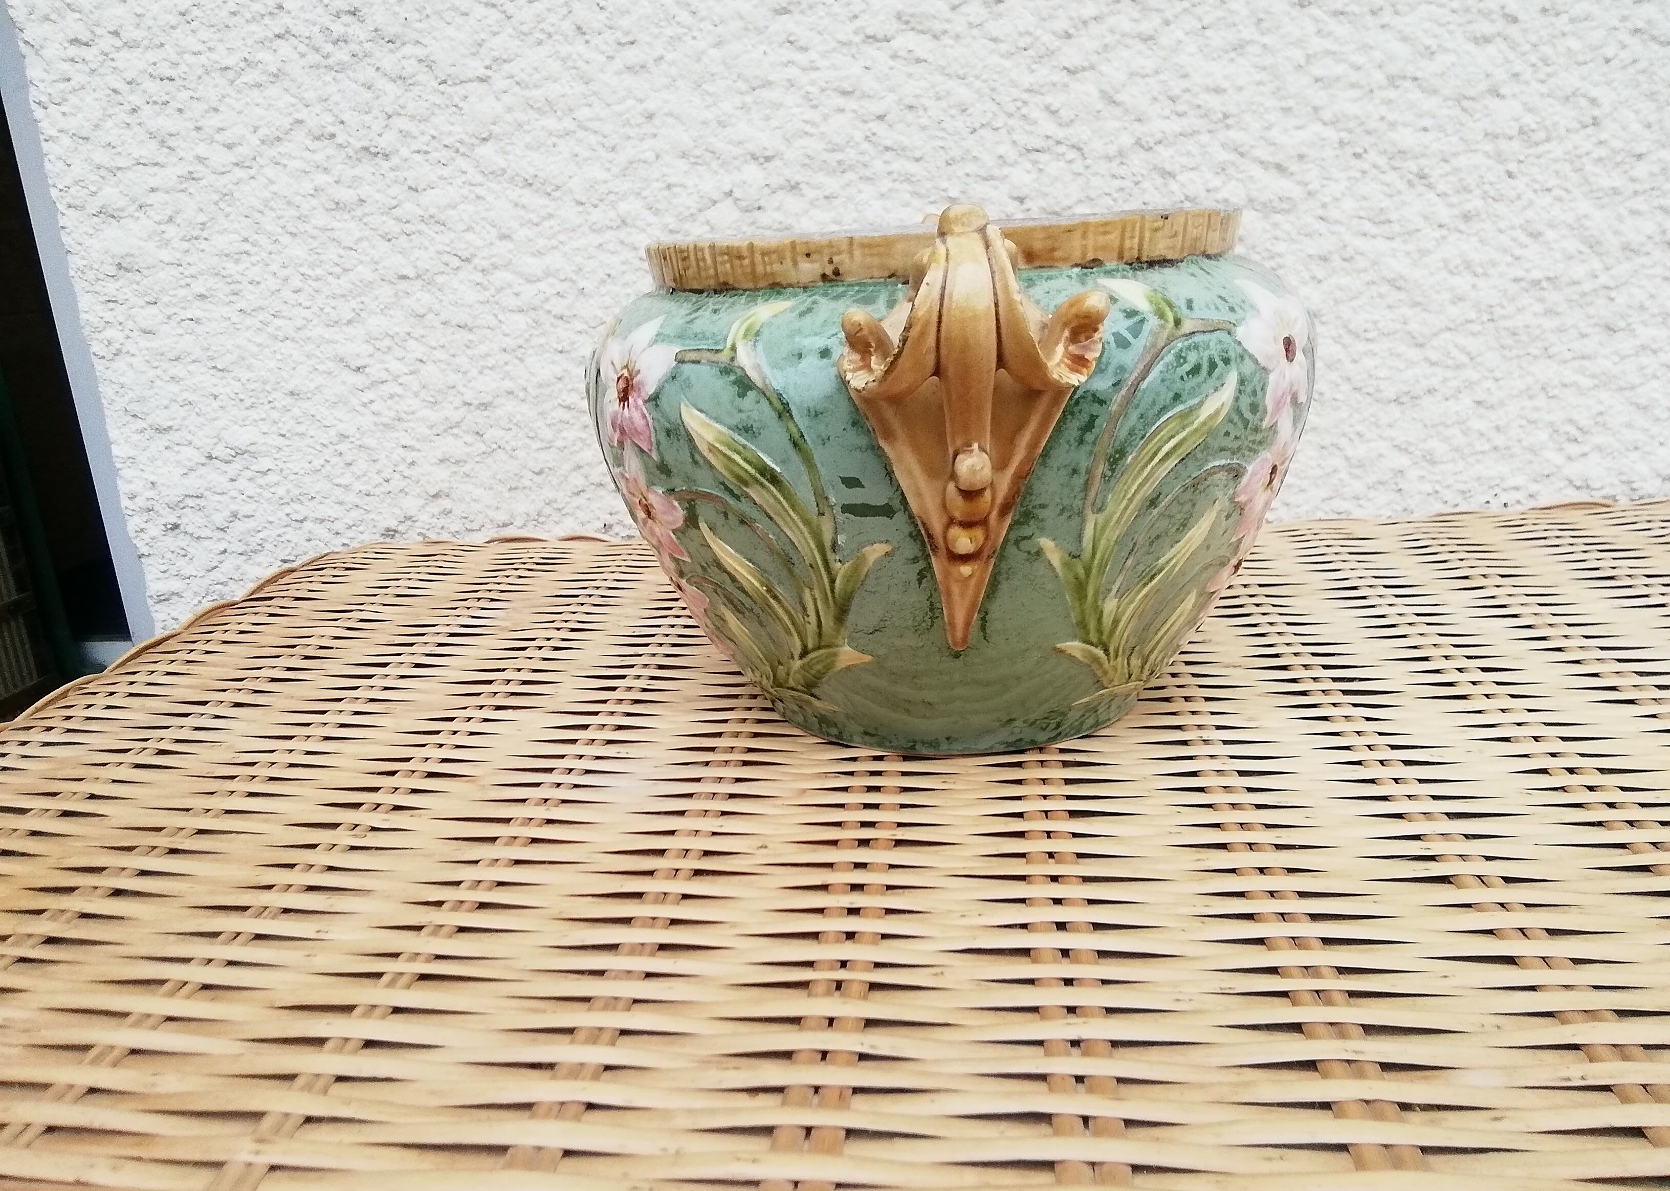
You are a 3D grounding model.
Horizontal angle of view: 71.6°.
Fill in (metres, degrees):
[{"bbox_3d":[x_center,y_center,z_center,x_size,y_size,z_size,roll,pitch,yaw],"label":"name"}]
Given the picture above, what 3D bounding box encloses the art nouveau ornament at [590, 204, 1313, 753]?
[{"bbox_3d":[0.041,-0.051,0.429,0.248,0.171,0.290,-2,18,4],"label":"art nouveau ornament"}]

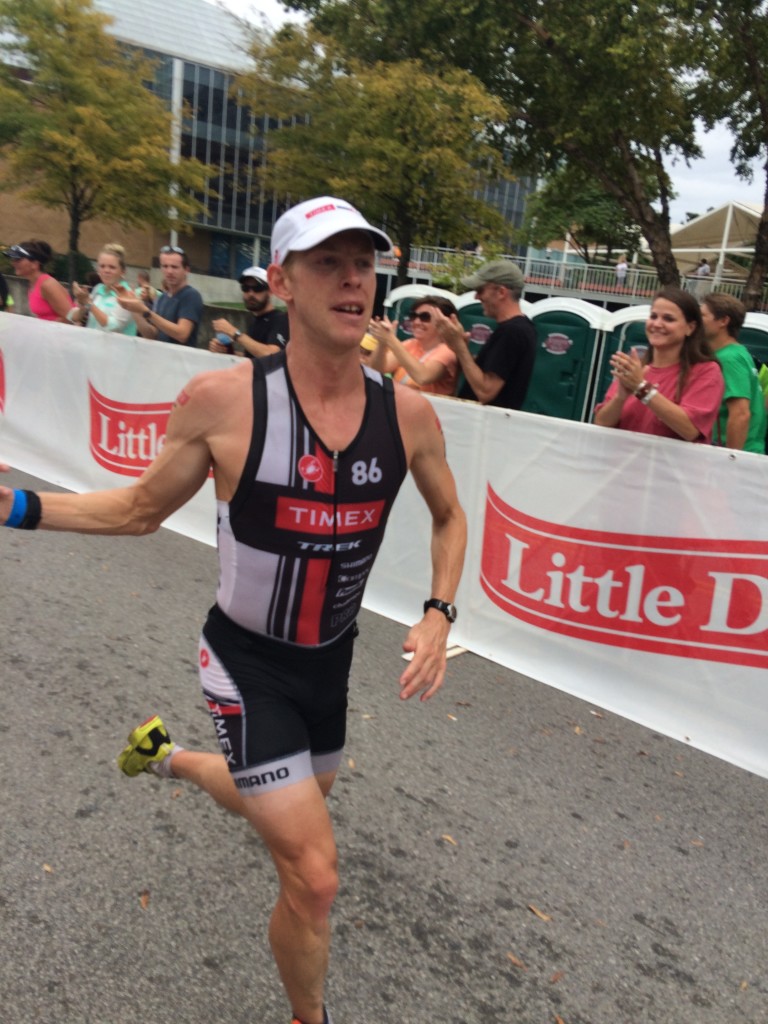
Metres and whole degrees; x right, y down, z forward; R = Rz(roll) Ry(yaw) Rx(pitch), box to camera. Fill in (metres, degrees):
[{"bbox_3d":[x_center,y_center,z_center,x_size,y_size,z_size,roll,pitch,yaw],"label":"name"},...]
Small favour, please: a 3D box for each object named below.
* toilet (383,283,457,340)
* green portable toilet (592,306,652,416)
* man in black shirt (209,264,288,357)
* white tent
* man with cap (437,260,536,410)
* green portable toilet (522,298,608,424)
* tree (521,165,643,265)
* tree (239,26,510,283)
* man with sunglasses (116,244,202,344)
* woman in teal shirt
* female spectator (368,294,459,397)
[{"bbox_3d":[0.688,-2.488,14.121,1.130,2.300,1.200,13,16,29],"label":"toilet"},{"bbox_3d":[3.734,-1.760,12.407,1.130,2.300,1.200,13,16,29],"label":"green portable toilet"},{"bbox_3d":[-0.826,-0.630,5.035,0.500,1.720,0.500,-8,19,-44],"label":"man in black shirt"},{"bbox_3d":[14.568,-11.239,38.048,6.000,4.646,5.500,5,14,-1],"label":"white tent"},{"bbox_3d":[0.434,-0.310,4.123,0.500,1.780,0.500,2,14,-17],"label":"man with cap"},{"bbox_3d":[2.718,-2.003,12.978,1.130,2.300,1.200,13,16,29],"label":"green portable toilet"},{"bbox_3d":[9.686,-13.811,42.781,5.800,6.623,5.800,5,14,-1],"label":"tree"},{"bbox_3d":[-0.298,-7.824,21.979,6.400,8.298,6.200,5,14,-1],"label":"tree"},{"bbox_3d":[-1.424,-0.790,5.398,0.500,1.740,0.500,-4,17,-34],"label":"man with sunglasses"},{"bbox_3d":[-1.886,-0.876,5.705,0.470,1.670,0.470,18,18,40],"label":"woman in teal shirt"},{"bbox_3d":[0.104,-0.375,4.631,0.480,1.600,0.470,-5,17,-37],"label":"female spectator"}]

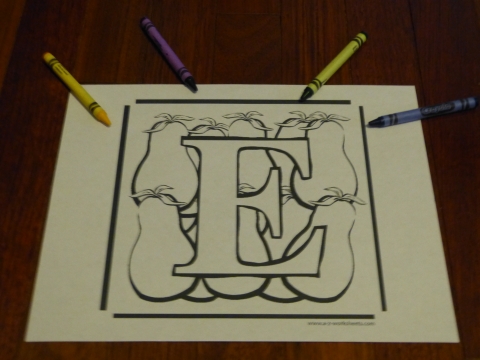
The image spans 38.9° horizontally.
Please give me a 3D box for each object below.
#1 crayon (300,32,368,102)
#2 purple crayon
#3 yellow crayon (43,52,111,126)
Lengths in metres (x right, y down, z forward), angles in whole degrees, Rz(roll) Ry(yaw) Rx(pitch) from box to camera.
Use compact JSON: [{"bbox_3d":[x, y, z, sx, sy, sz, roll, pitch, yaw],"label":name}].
[{"bbox_3d":[0.078,-0.094,0.561,0.008,0.008,0.091,34,63,20],"label":"crayon"},{"bbox_3d":[-0.059,-0.105,0.567,0.008,0.008,0.091,-27,61,-16],"label":"purple crayon"},{"bbox_3d":[-0.131,-0.073,0.547,0.008,0.008,0.092,-35,64,-20],"label":"yellow crayon"}]

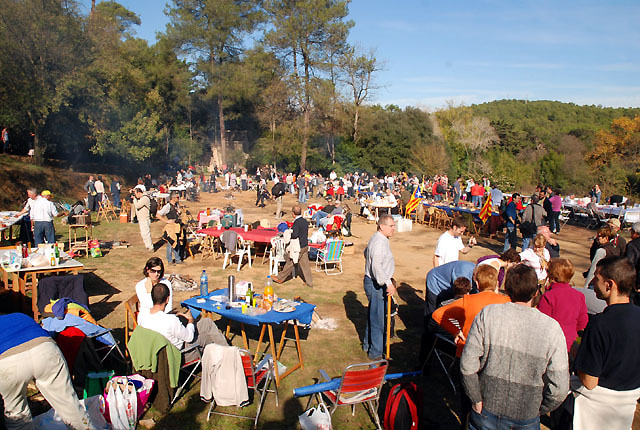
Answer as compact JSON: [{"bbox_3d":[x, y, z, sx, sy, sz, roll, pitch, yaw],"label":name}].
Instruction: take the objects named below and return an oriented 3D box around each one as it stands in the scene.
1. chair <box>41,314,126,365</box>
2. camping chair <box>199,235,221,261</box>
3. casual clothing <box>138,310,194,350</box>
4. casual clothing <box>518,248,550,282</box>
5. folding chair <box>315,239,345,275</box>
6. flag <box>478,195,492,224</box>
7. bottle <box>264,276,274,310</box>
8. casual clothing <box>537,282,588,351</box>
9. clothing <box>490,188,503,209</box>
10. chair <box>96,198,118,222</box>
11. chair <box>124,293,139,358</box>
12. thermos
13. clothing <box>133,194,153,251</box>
[{"bbox_3d":[-2.400,1.336,4.870,0.600,0.780,0.600,2,5,28],"label":"chair"},{"bbox_3d":[-2.830,0.769,12.271,0.480,0.760,0.500,3,5,30],"label":"camping chair"},{"bbox_3d":[-1.460,1.089,4.756,0.480,0.580,0.400,4,7,37],"label":"casual clothing"},{"bbox_3d":[3.073,0.701,6.900,0.440,0.470,0.320,4,6,24],"label":"casual clothing"},{"bbox_3d":[0.230,0.886,10.569,0.530,0.790,0.600,-2,5,-28],"label":"folding chair"},{"bbox_3d":[5.641,-0.192,16.400,0.450,1.000,0.250,4,6,20],"label":"flag"},{"bbox_3d":[-0.553,0.865,5.276,0.100,0.340,0.100,0,6,0],"label":"bottle"},{"bbox_3d":[2.124,0.889,4.213,0.450,0.620,0.290,-1,6,-11],"label":"casual clothing"},{"bbox_3d":[6.725,-0.666,18.300,0.480,0.680,0.320,2,5,20],"label":"clothing"},{"bbox_3d":[-8.856,-0.170,20.020,0.600,0.850,0.480,3,7,30],"label":"chair"},{"bbox_3d":[-1.840,1.335,5.400,0.500,0.800,0.450,3,6,11],"label":"chair"},{"bbox_3d":[-0.969,0.813,5.300,0.078,0.310,0.078,0,4,0],"label":"thermos"},{"bbox_3d":[-4.640,0.185,12.600,0.500,1.460,0.480,0,6,-17],"label":"clothing"}]

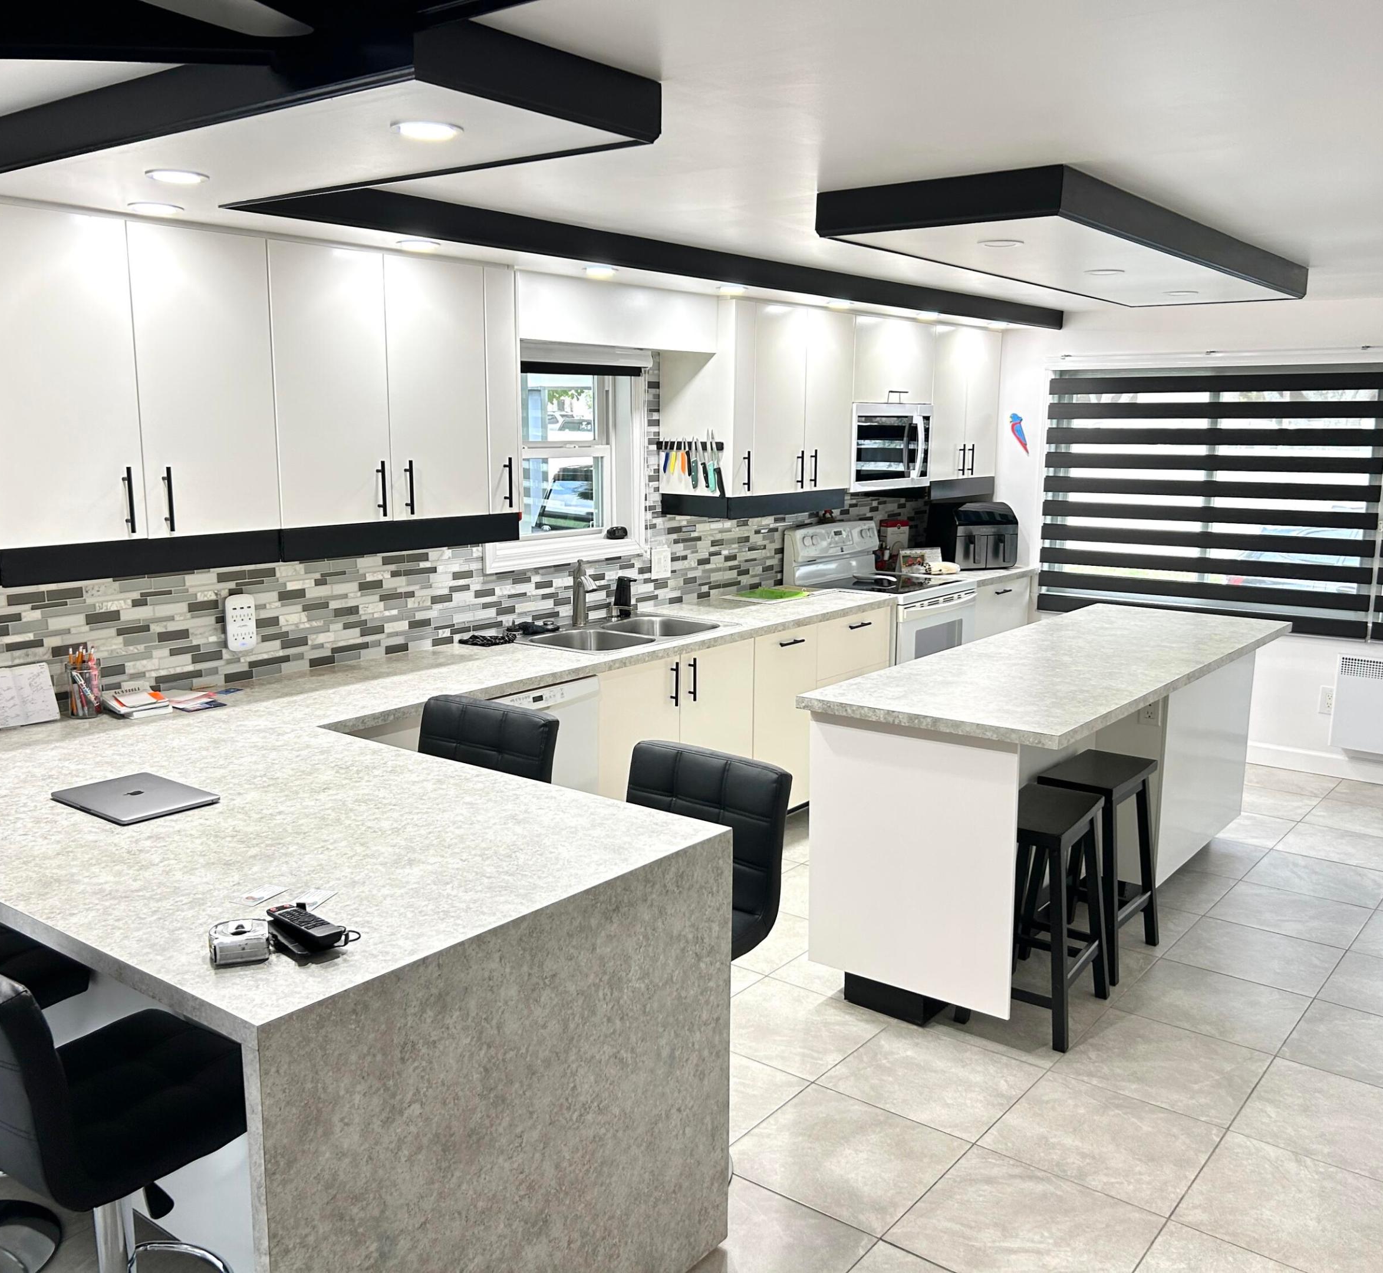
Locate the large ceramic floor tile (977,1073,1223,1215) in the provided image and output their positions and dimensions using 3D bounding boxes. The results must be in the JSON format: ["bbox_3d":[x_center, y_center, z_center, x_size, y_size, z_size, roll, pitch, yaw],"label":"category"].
[{"bbox_3d":[1.005,1.226,3.114,0.455,0.012,0.455,8,12,37],"label":"large ceramic floor tile"}]

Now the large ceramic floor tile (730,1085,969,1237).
[{"bbox_3d":[0.363,1.237,3.039,0.459,0.012,0.455,8,12,37],"label":"large ceramic floor tile"}]

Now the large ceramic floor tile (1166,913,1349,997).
[{"bbox_3d":[1.847,1.048,4.172,0.459,0.012,0.455,8,12,37],"label":"large ceramic floor tile"}]

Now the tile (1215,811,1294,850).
[{"bbox_3d":[2.328,0.817,5.513,0.455,0.012,0.455,8,12,37],"label":"tile"}]

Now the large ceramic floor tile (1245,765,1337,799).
[{"bbox_3d":[2.875,0.702,6.200,0.459,0.012,0.414,8,12,37],"label":"large ceramic floor tile"}]

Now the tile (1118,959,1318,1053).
[{"bbox_3d":[1.554,1.097,3.789,0.452,0.010,0.450,8,12,37],"label":"tile"}]

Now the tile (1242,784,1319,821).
[{"bbox_3d":[2.609,0.757,5.866,0.455,0.012,0.455,8,12,37],"label":"tile"}]

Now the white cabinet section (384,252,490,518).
[{"bbox_3d":[-0.916,-0.771,4.003,0.377,0.766,0.392,8,12,37],"label":"white cabinet section"}]

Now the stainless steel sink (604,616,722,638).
[{"bbox_3d":[-0.117,0.051,4.976,0.376,0.181,0.340,8,12,37],"label":"stainless steel sink"}]

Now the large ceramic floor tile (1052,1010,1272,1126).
[{"bbox_3d":[1.275,1.156,3.437,0.452,0.010,0.450,8,12,37],"label":"large ceramic floor tile"}]

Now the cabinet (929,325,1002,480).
[{"bbox_3d":[1.302,-1.242,6.824,0.371,0.781,0.770,8,12,37],"label":"cabinet"}]

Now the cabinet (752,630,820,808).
[{"bbox_3d":[0.151,0.336,5.469,0.611,0.792,0.461,8,12,37],"label":"cabinet"}]

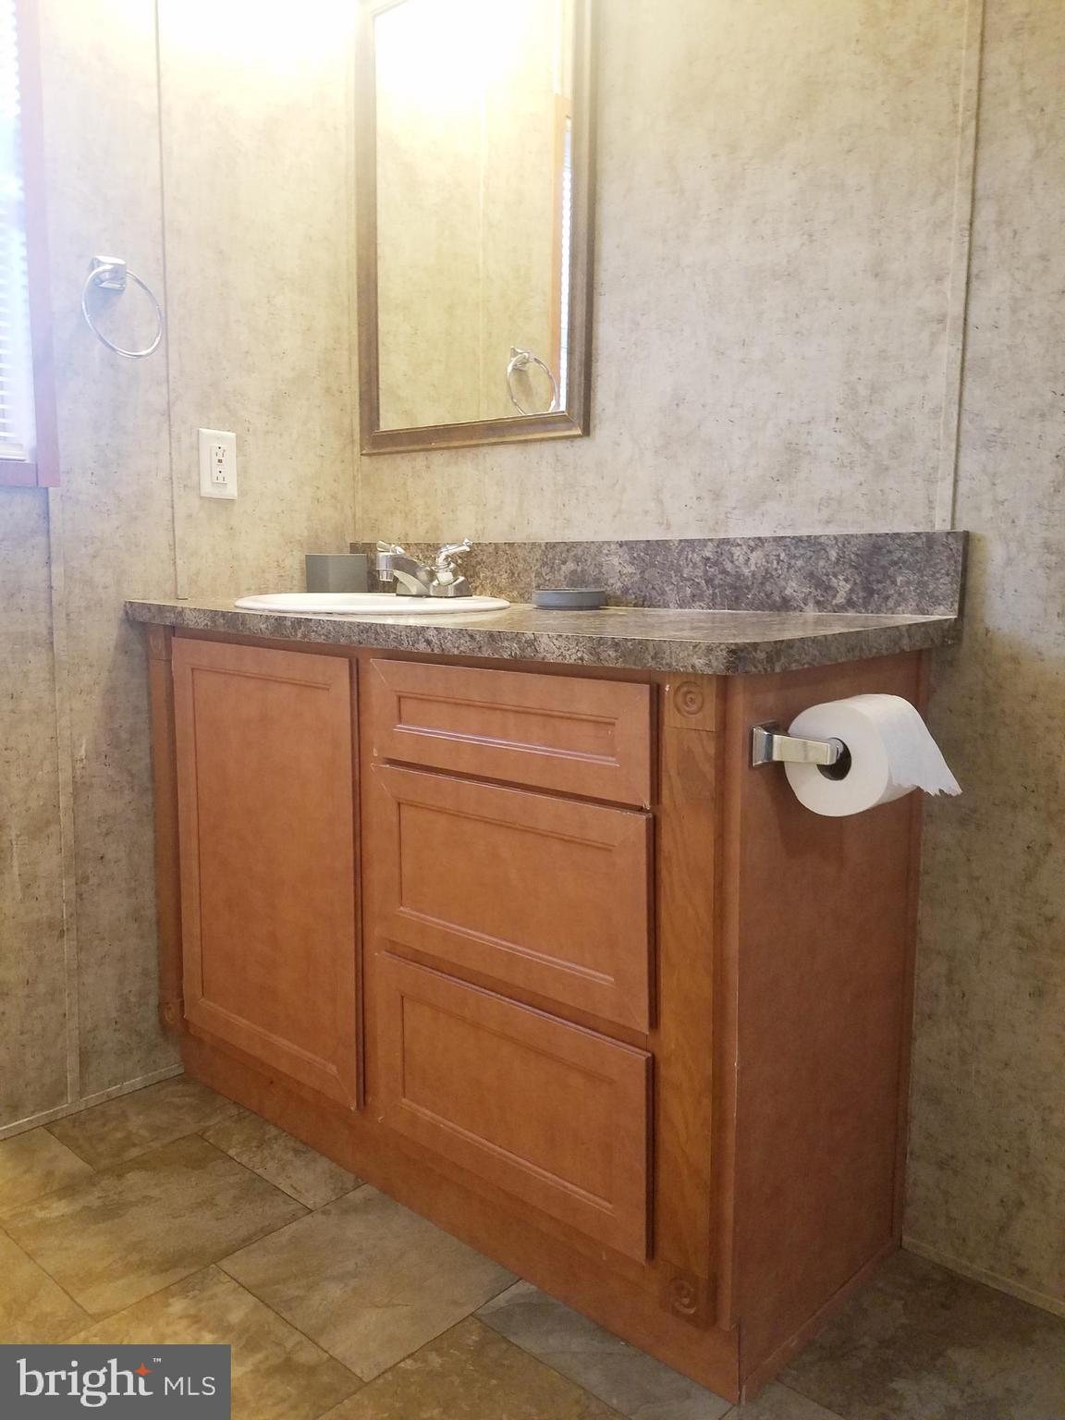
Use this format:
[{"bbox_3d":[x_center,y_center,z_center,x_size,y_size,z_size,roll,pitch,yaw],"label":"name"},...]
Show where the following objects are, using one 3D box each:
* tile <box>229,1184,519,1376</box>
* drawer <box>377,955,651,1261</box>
[{"bbox_3d":[-0.193,0.714,1.374,0.304,0.010,0.295,7,10,42],"label":"tile"},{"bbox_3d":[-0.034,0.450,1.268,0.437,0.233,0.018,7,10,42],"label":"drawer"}]

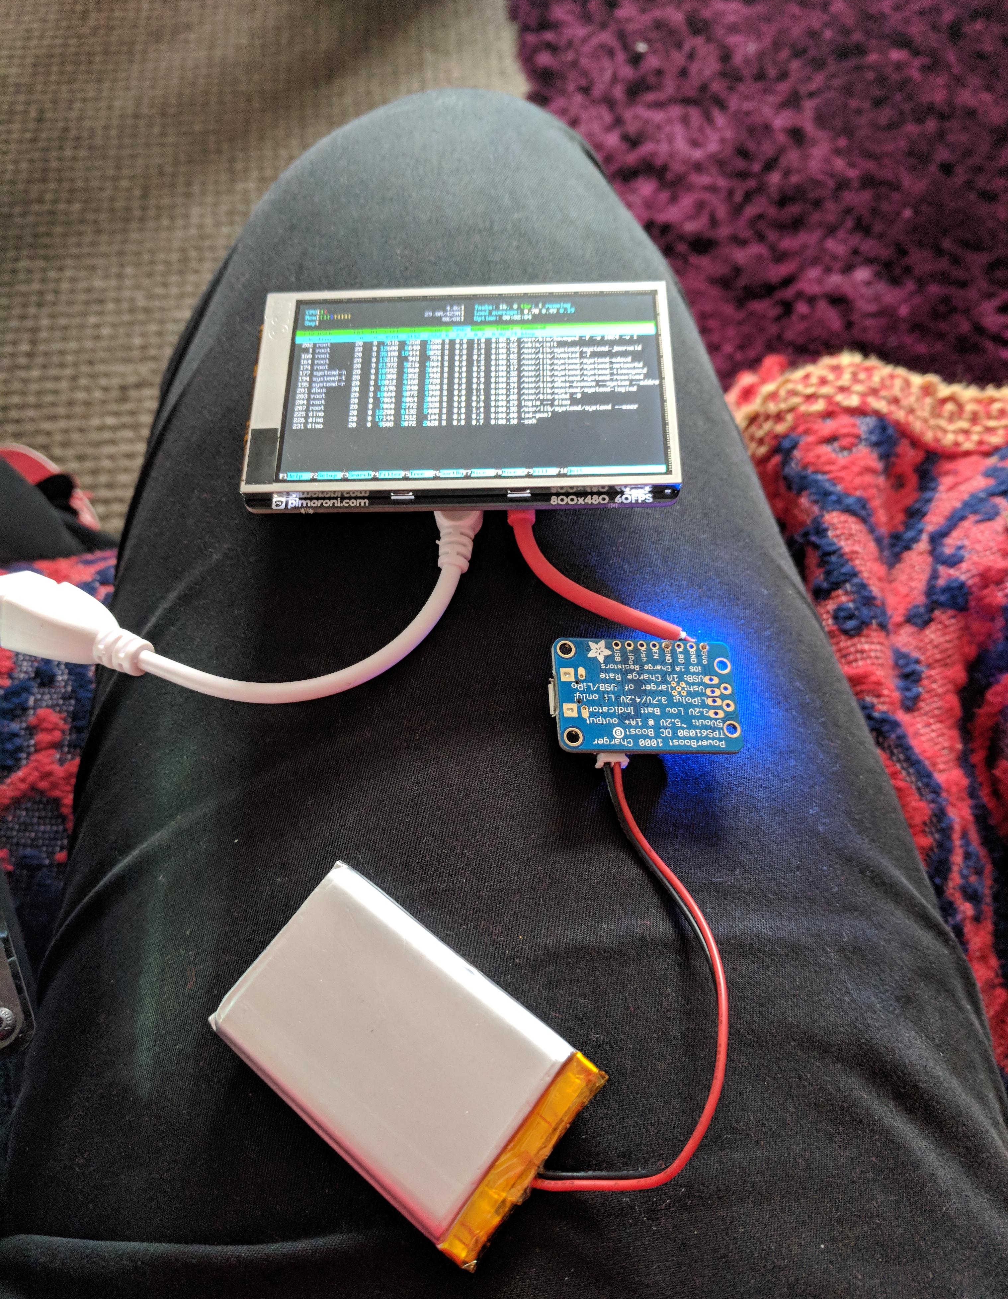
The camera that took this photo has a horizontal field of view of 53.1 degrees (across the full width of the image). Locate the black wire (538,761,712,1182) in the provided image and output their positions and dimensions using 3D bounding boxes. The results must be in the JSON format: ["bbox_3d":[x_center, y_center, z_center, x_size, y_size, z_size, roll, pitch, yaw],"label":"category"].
[{"bbox_3d":[0.025,0.053,0.173,0.027,0.010,0.072,10,65,5],"label":"black wire"}]

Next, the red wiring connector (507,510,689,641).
[{"bbox_3d":[0.017,-0.015,0.216,0.012,0.008,0.054,-37,59,-16],"label":"red wiring connector"}]

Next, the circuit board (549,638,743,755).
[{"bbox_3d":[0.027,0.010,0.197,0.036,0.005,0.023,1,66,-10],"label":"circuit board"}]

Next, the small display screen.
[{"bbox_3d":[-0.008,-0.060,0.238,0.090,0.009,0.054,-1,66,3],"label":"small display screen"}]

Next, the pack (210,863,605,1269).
[{"bbox_3d":[-0.017,0.068,0.172,0.060,0.007,0.035,35,72,16],"label":"pack"}]

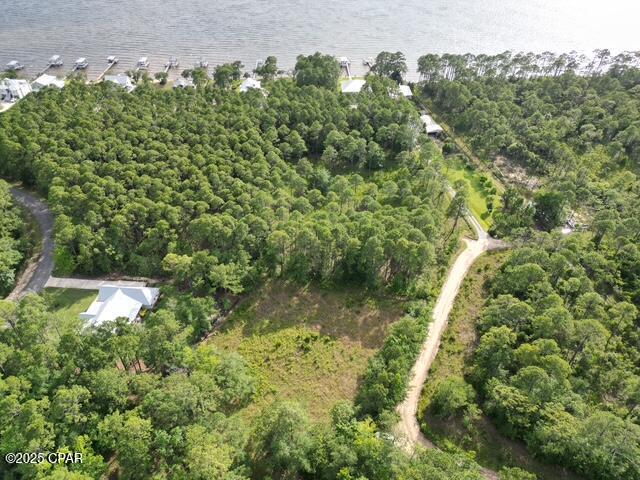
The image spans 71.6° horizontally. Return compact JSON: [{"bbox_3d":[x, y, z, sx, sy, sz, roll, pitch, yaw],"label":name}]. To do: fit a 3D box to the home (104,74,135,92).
[{"bbox_3d":[-120.520,-94.330,267.940,15.070,6.380,11.060,-4,39,-5],"label":"home"}]

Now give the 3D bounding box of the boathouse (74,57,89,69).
[{"bbox_3d":[-164.110,-121.570,305.210,7.130,4.810,9.800,-4,39,-5],"label":"boathouse"}]

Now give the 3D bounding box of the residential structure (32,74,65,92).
[{"bbox_3d":[-163.490,-94.510,268.160,13.770,6.380,12.270,-4,39,-5],"label":"residential structure"}]

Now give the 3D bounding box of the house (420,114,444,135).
[{"bbox_3d":[56.400,-58.030,223.840,8.490,4.450,16.840,0,39,0],"label":"house"}]

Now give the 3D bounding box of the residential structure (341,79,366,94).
[{"bbox_3d":[20.910,-91.640,265.560,15.230,5.190,11.470,-1,39,-2],"label":"residential structure"}]

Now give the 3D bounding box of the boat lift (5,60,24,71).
[{"bbox_3d":[-208.350,-118.770,303.230,8.000,4.800,8.600,-1,40,-2],"label":"boat lift"}]

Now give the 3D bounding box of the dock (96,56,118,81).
[{"bbox_3d":[-141.170,-114.670,296.450,6.770,5.110,34.430,-3,39,-4],"label":"dock"}]

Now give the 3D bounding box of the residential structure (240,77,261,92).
[{"bbox_3d":[-41.030,-93.000,266.870,12.190,5.660,11.610,-3,39,-3],"label":"residential structure"}]

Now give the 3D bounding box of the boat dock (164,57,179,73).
[{"bbox_3d":[-100.780,-119.570,302.690,7.990,4.870,17.780,-3,39,-4],"label":"boat dock"}]

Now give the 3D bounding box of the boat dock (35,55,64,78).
[{"bbox_3d":[-181.350,-115.990,298.000,8.150,5.210,37.650,-4,39,-5],"label":"boat dock"}]

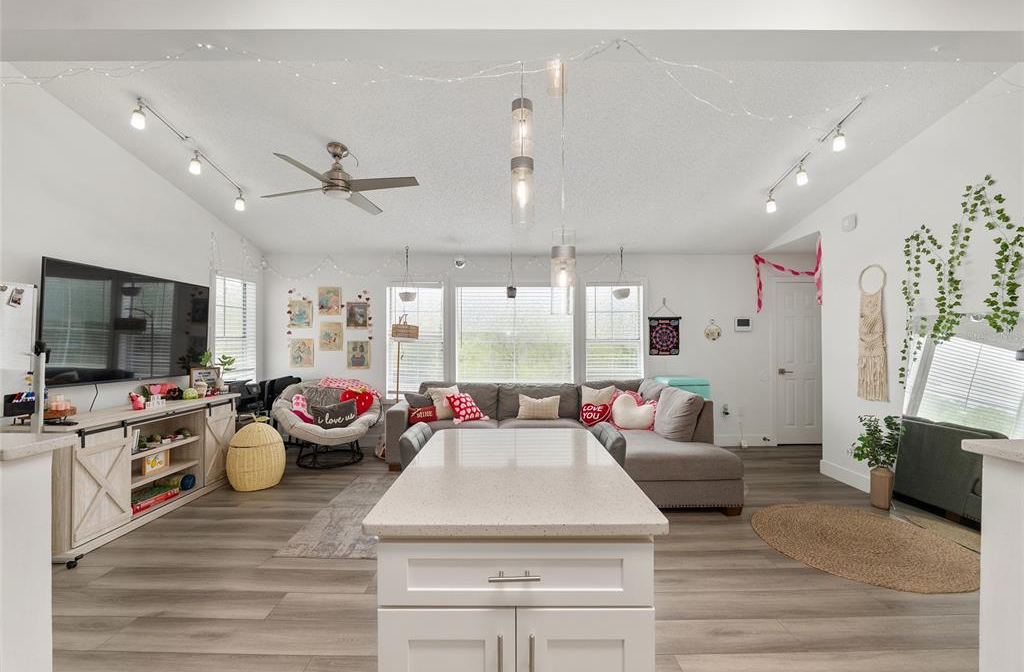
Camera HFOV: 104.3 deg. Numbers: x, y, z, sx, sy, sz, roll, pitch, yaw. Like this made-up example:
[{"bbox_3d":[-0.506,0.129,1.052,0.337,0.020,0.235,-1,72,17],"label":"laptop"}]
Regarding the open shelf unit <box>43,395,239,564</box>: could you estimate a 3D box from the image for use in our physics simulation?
[{"bbox_3d":[-2.910,0.978,3.200,0.420,0.800,1.520,0,0,0],"label":"open shelf unit"}]

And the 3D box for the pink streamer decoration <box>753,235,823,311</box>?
[{"bbox_3d":[3.100,-0.645,4.500,0.130,0.750,1.000,0,0,0],"label":"pink streamer decoration"}]

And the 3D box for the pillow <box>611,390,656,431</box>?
[{"bbox_3d":[1.225,0.755,4.030,0.470,0.420,0.160,0,-18,7],"label":"pillow"}]

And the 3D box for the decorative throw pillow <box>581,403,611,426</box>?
[{"bbox_3d":[0.845,0.783,3.980,0.310,0.260,0.110,0,-21,0],"label":"decorative throw pillow"}]

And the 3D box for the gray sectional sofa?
[{"bbox_3d":[0.235,0.914,3.900,2.990,0.870,1.930,0,-1,0],"label":"gray sectional sofa"}]

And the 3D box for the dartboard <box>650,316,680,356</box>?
[{"bbox_3d":[1.925,0.005,4.995,0.415,0.485,0.025,0,0,0],"label":"dartboard"}]

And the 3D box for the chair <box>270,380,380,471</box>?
[{"bbox_3d":[-2.060,0.950,4.430,1.100,0.860,1.020,0,0,-23],"label":"chair"}]

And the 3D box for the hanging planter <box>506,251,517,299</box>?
[{"bbox_3d":[-0.002,-0.738,4.830,0.115,0.580,0.115,0,0,0],"label":"hanging planter"}]

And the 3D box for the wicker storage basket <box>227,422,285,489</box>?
[{"bbox_3d":[-2.340,1.080,3.660,0.470,0.600,0.470,0,0,-30],"label":"wicker storage basket"}]

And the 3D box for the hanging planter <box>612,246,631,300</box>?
[{"bbox_3d":[1.320,-0.766,4.800,0.215,0.650,0.210,0,-1,0],"label":"hanging planter"}]

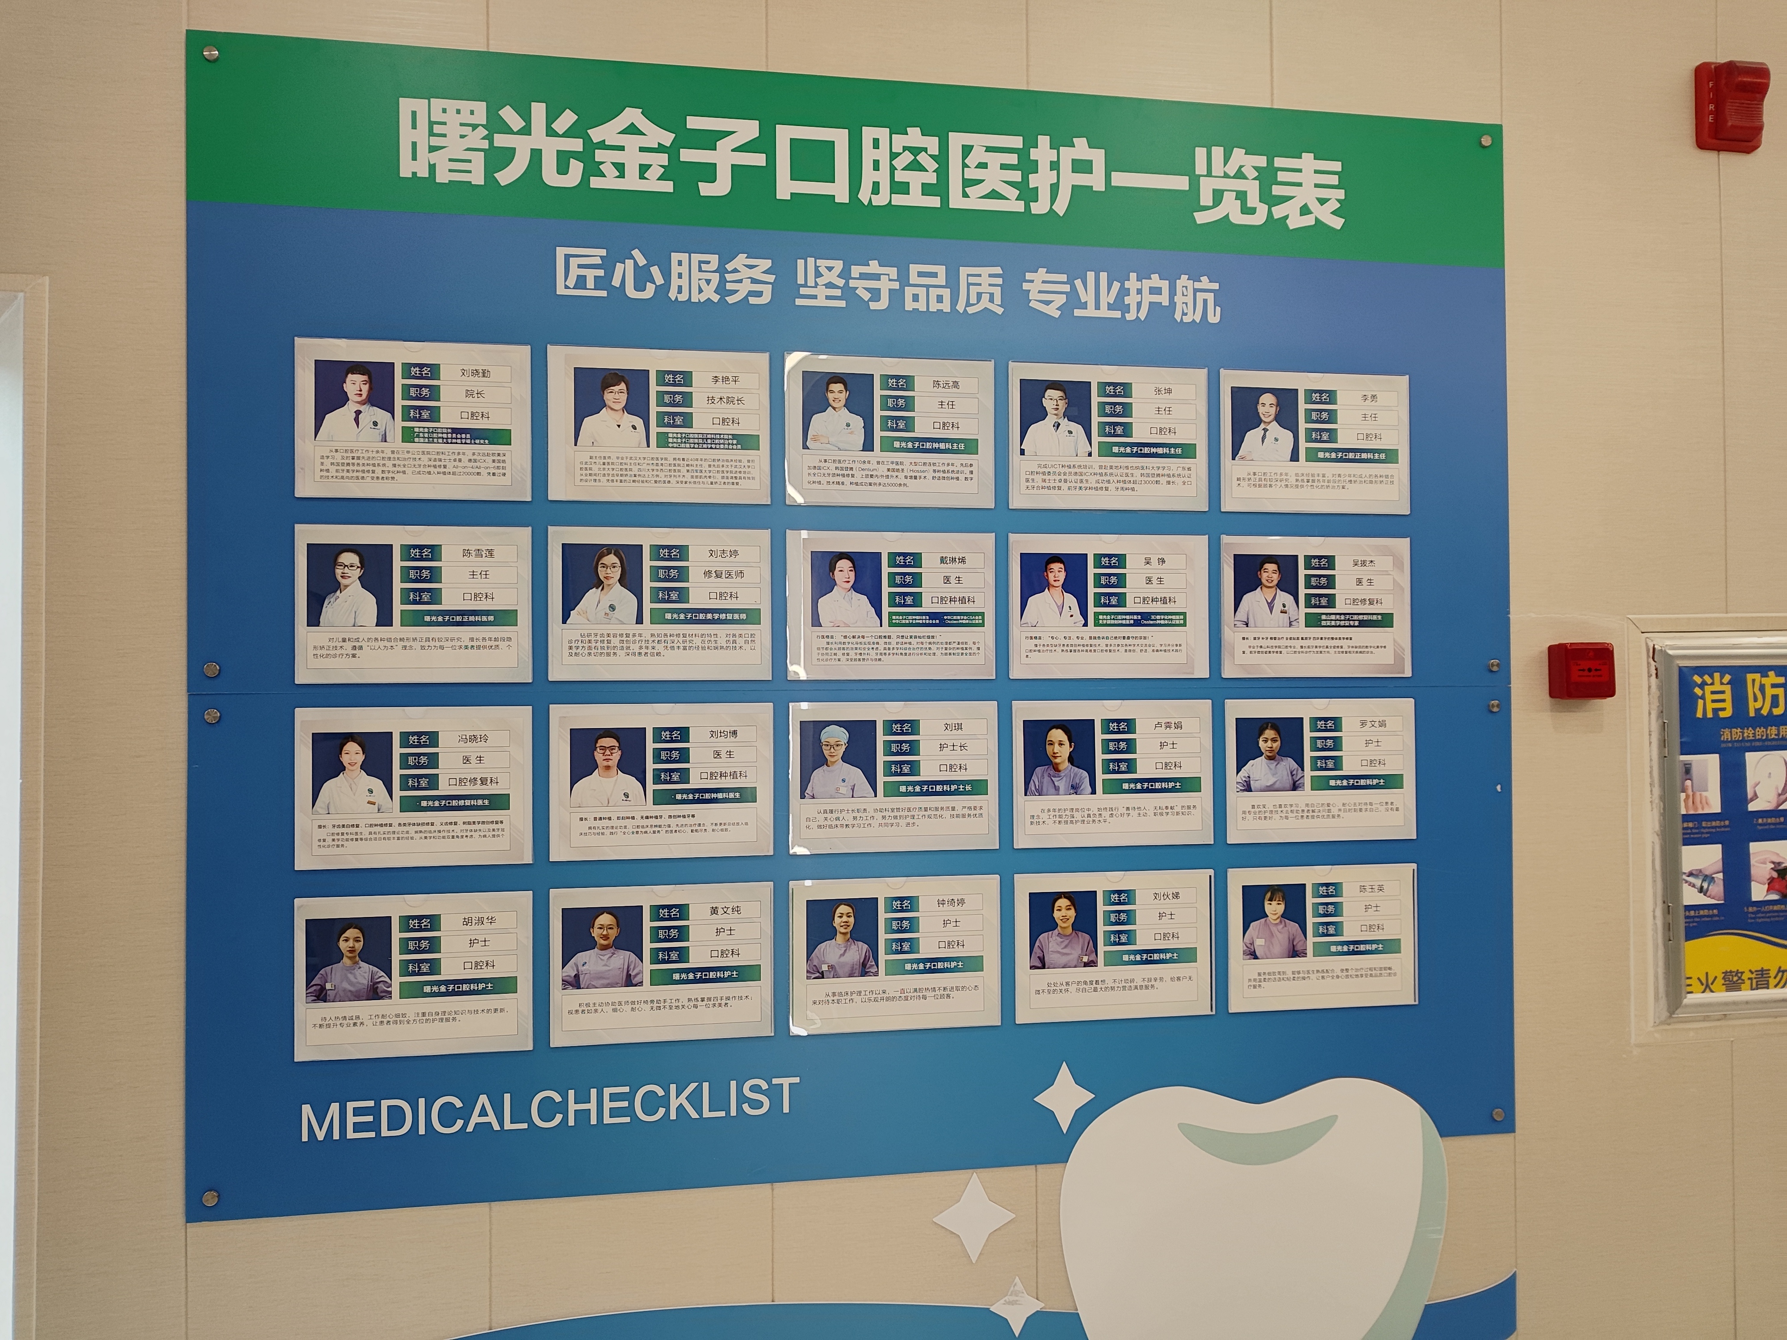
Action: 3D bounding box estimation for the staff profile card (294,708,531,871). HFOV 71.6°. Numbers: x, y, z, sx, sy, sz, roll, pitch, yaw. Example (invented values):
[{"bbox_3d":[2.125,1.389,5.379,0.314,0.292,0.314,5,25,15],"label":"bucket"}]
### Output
[{"bbox_3d":[-0.647,0.159,1.680,0.306,0.215,0.008,0,-1,-9],"label":"staff profile card"}]

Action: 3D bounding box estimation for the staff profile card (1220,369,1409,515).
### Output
[{"bbox_3d":[0.645,-0.346,1.892,0.306,0.215,0.008,0,-1,-9],"label":"staff profile card"}]

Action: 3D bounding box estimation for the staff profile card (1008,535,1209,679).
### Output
[{"bbox_3d":[0.321,-0.094,1.837,0.306,0.215,0.008,0,-1,-9],"label":"staff profile card"}]

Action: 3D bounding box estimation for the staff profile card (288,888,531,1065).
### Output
[{"bbox_3d":[-0.645,0.413,1.677,0.306,0.215,0.008,0,-1,-9],"label":"staff profile card"}]

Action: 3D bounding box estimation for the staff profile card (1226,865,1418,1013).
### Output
[{"bbox_3d":[0.653,0.406,1.881,0.306,0.215,0.008,0,-1,-9],"label":"staff profile card"}]

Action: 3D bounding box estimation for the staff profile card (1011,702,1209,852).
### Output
[{"bbox_3d":[0.326,0.153,1.834,0.306,0.215,0.008,0,-1,-9],"label":"staff profile card"}]

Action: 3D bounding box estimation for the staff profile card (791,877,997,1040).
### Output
[{"bbox_3d":[0.004,0.408,1.779,0.306,0.215,0.008,0,-1,-9],"label":"staff profile card"}]

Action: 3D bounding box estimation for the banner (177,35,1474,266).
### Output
[{"bbox_3d":[0.011,-0.751,1.821,1.948,0.231,0.010,0,-1,-9],"label":"banner"}]

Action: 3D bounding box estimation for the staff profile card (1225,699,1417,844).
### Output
[{"bbox_3d":[0.660,0.155,1.907,0.311,0.218,0.008,0,-1,-9],"label":"staff profile card"}]

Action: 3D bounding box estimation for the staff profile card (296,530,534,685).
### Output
[{"bbox_3d":[-0.656,-0.089,1.702,0.310,0.216,0.008,0,-1,-9],"label":"staff profile card"}]

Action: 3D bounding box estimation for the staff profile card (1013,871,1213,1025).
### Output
[{"bbox_3d":[0.328,0.407,1.830,0.306,0.215,0.008,0,-1,-9],"label":"staff profile card"}]

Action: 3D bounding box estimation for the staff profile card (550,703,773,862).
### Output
[{"bbox_3d":[-0.325,0.158,1.751,0.310,0.218,0.008,0,-1,-9],"label":"staff profile card"}]

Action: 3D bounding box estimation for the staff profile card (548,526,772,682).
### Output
[{"bbox_3d":[-0.324,-0.091,1.735,0.306,0.215,0.008,0,-1,-9],"label":"staff profile card"}]

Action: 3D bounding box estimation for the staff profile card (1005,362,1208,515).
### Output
[{"bbox_3d":[0.325,-0.348,1.861,0.309,0.217,0.008,0,-1,-9],"label":"staff profile card"}]

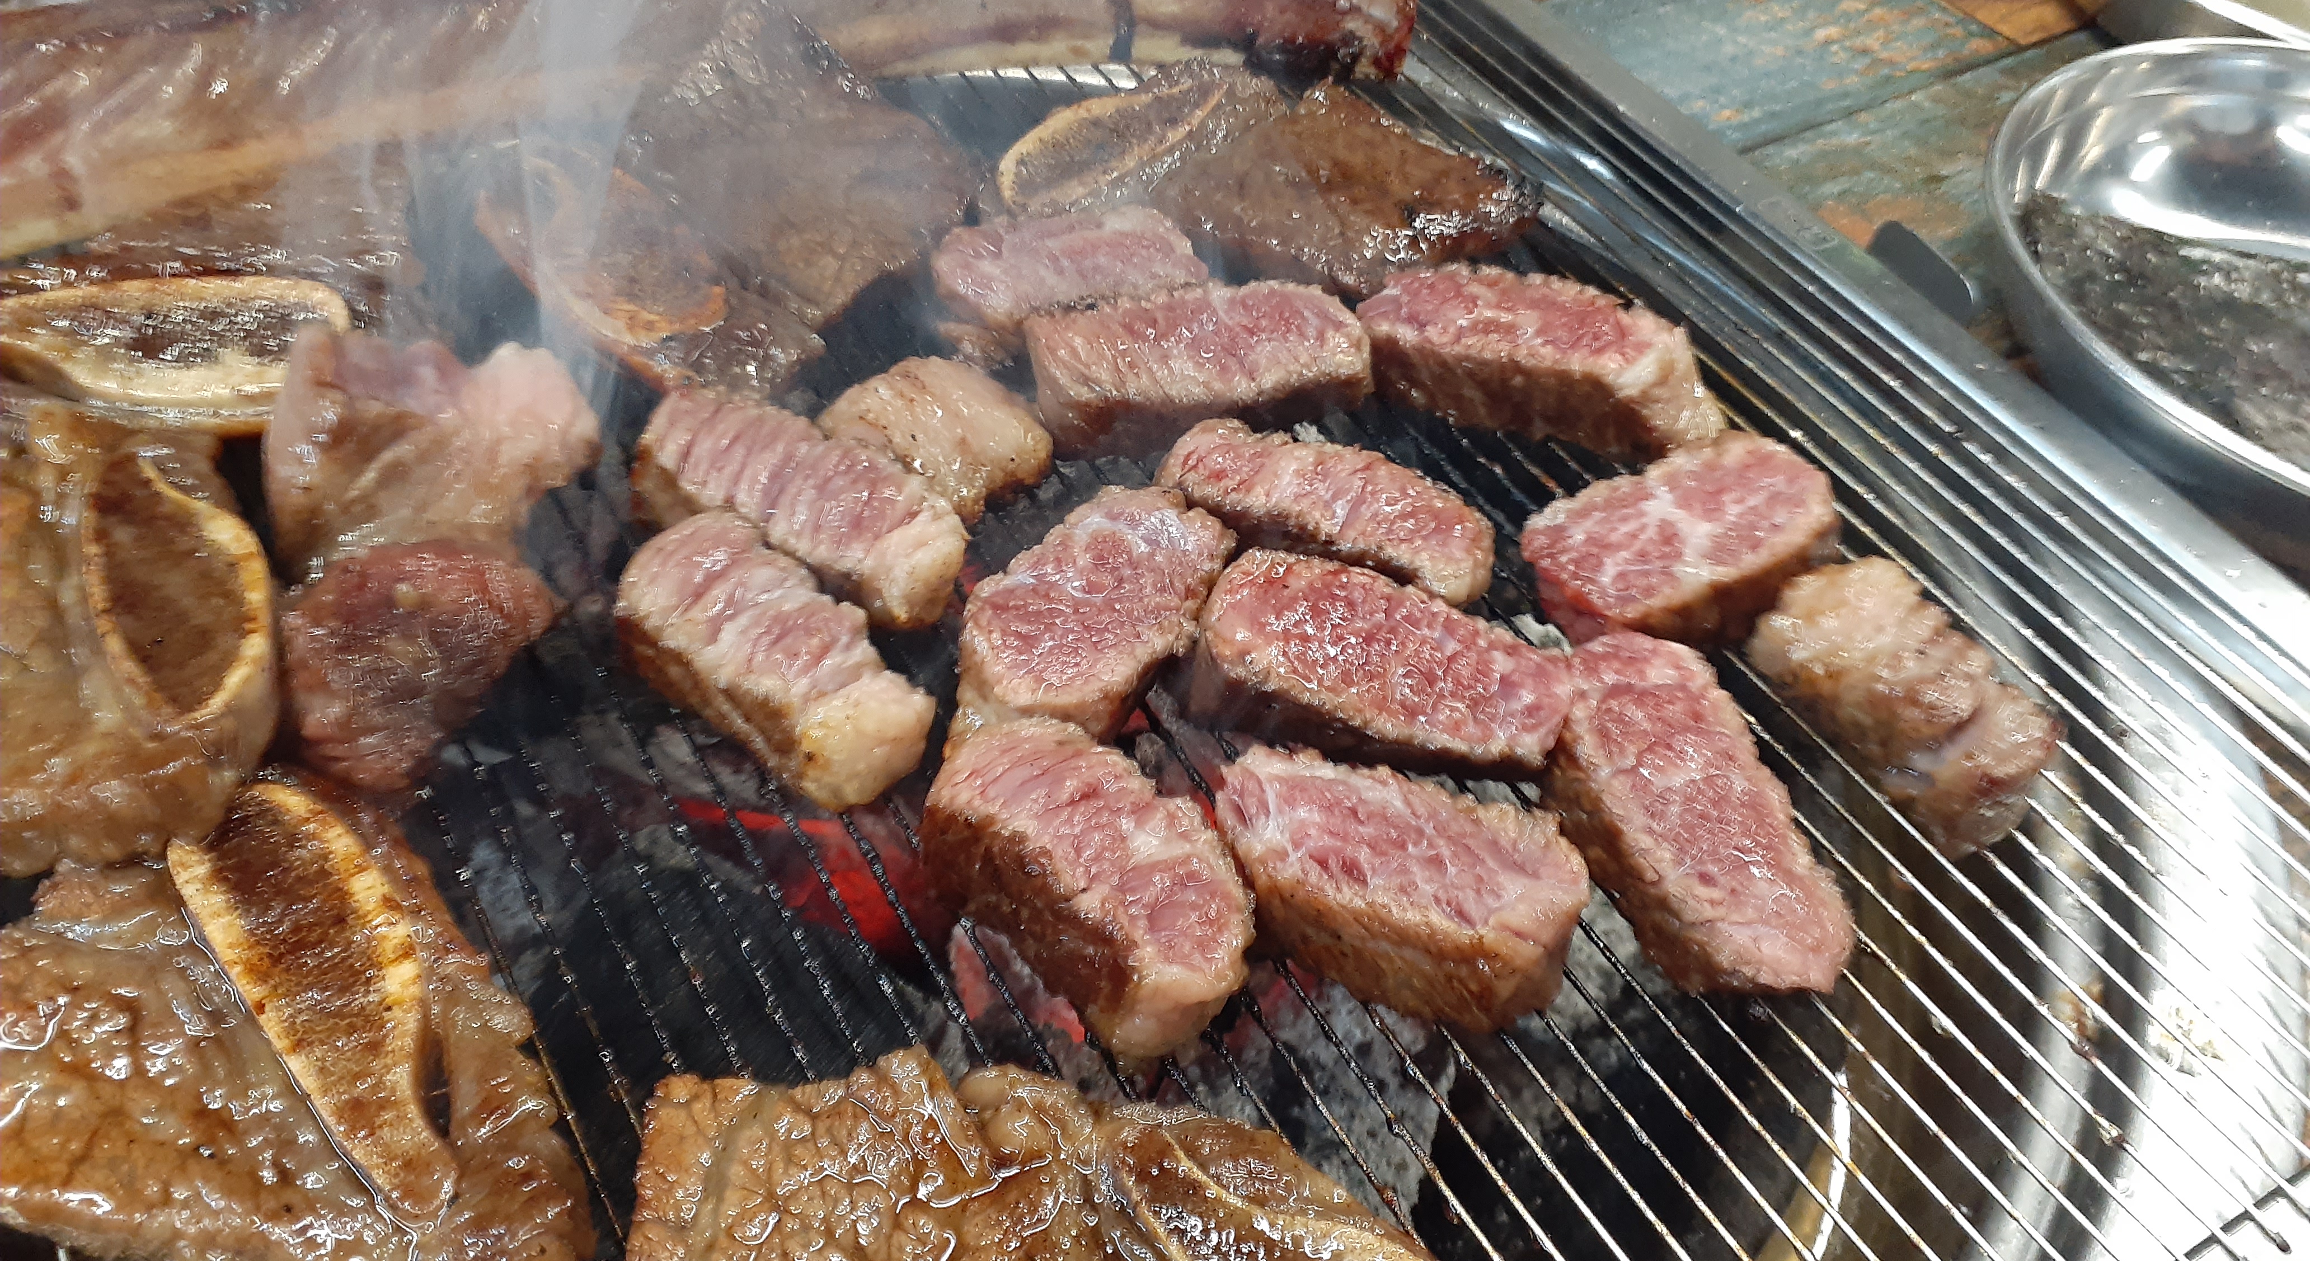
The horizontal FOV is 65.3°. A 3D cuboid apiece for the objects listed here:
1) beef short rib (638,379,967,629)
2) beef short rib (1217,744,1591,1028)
[{"bbox_3d":[-0.054,-0.018,0.272,0.049,0.017,0.020,26,52,16],"label":"beef short rib"},{"bbox_3d":[0.031,0.033,0.234,0.045,0.022,0.021,16,50,8],"label":"beef short rib"}]

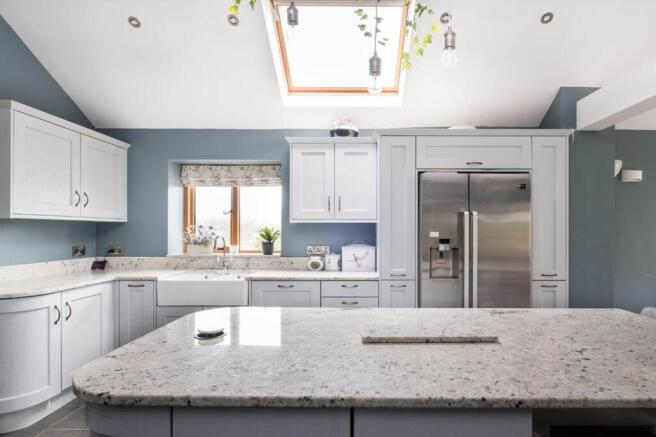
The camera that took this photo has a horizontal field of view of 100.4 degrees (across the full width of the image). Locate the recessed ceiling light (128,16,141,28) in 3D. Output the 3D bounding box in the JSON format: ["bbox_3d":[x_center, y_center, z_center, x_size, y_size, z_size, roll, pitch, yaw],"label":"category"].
[{"bbox_3d":[-1.555,-1.578,2.198,0.085,0.030,0.085,0,-39,0],"label":"recessed ceiling light"}]

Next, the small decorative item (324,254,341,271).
[{"bbox_3d":[0.049,0.434,2.760,0.155,0.175,0.140,0,-1,0],"label":"small decorative item"}]

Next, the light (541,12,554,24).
[{"bbox_3d":[1.747,-1.596,2.178,0.085,0.030,0.085,0,-39,0],"label":"light"}]

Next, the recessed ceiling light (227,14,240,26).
[{"bbox_3d":[-0.756,-1.587,2.188,0.085,0.030,0.085,0,-39,0],"label":"recessed ceiling light"}]

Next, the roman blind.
[{"bbox_3d":[-1.070,-0.480,3.080,1.150,0.245,0.080,0,-1,0],"label":"roman blind"}]

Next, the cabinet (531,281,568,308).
[{"bbox_3d":[1.924,0.937,2.640,0.318,0.790,0.580,0,-1,2],"label":"cabinet"}]

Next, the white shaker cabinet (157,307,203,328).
[{"bbox_3d":[-1.262,1.007,2.620,0.400,0.510,0.570,0,-1,0],"label":"white shaker cabinet"}]

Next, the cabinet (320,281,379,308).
[{"bbox_3d":[0.202,0.939,2.650,0.498,0.790,0.580,0,-1,2],"label":"cabinet"}]

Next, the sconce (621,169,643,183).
[{"bbox_3d":[3.096,-0.428,2.830,0.214,0.127,0.100,0,-1,2],"label":"sconce"}]

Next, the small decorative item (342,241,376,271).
[{"bbox_3d":[0.300,0.380,2.720,0.325,0.270,0.190,0,-1,0],"label":"small decorative item"}]

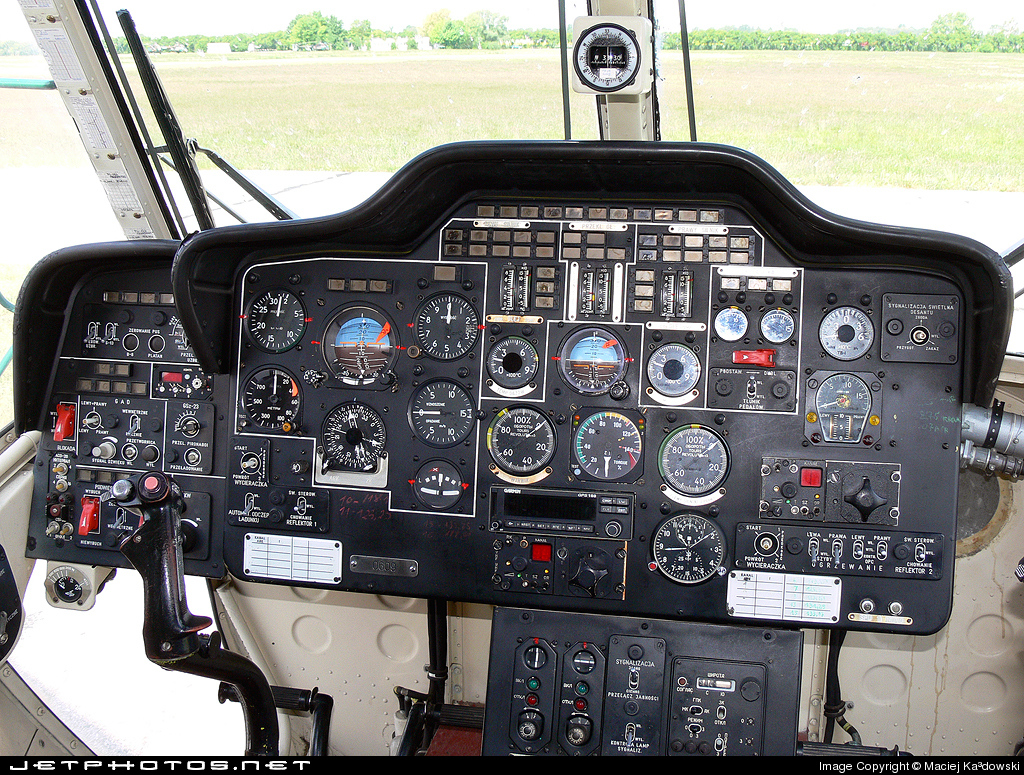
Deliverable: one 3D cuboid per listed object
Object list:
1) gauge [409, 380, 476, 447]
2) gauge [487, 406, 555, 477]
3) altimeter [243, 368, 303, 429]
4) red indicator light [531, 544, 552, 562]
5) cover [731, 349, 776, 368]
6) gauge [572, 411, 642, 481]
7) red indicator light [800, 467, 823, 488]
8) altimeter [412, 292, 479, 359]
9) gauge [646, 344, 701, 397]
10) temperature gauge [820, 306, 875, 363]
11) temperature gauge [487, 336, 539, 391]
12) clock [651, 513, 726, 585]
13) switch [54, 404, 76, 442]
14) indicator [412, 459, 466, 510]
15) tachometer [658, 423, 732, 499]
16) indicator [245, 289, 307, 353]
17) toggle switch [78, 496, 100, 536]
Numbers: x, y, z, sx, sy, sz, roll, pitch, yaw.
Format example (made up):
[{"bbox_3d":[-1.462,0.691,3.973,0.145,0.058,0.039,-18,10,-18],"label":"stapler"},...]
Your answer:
[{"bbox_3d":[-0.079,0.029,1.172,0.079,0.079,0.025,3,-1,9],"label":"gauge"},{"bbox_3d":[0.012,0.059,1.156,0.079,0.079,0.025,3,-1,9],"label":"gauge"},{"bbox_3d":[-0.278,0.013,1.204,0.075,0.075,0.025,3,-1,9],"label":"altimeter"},{"bbox_3d":[0.033,0.183,1.147,0.023,0.021,0.012,3,-1,9],"label":"red indicator light"},{"bbox_3d":[0.259,-0.031,1.111,0.045,0.019,0.022,3,-1,9],"label":"cover"},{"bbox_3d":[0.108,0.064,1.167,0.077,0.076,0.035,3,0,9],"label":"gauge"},{"bbox_3d":[0.318,0.096,1.102,0.022,0.021,0.010,3,-1,9],"label":"red indicator light"},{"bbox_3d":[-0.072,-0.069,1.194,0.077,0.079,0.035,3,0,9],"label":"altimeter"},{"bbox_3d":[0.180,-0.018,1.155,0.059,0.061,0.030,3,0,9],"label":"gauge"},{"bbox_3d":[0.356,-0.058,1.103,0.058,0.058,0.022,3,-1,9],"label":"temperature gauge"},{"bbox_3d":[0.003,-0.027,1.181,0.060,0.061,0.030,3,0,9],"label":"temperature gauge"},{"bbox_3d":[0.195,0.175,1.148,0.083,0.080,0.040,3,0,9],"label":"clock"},{"bbox_3d":[-0.529,0.042,1.230,0.018,0.044,0.023,3,-1,12],"label":"switch"},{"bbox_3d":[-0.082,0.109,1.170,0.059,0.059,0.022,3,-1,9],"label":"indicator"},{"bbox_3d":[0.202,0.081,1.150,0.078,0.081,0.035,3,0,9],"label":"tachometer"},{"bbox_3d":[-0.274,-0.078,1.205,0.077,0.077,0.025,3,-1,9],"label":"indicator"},{"bbox_3d":[-0.496,0.152,1.222,0.018,0.044,0.023,3,-1,12],"label":"toggle switch"}]

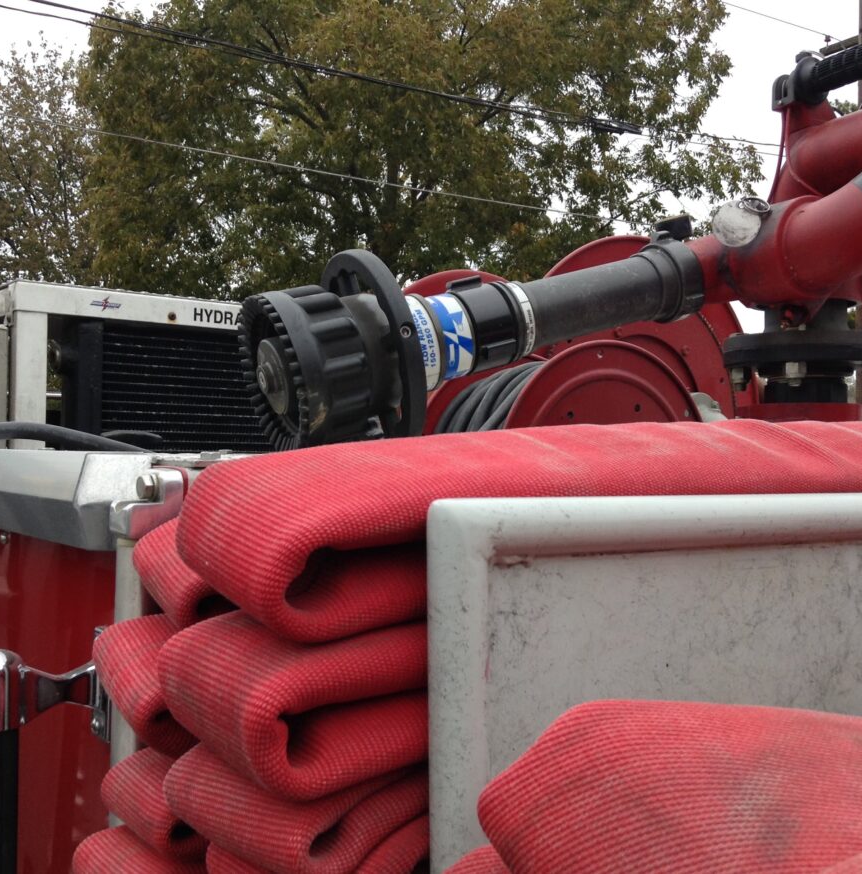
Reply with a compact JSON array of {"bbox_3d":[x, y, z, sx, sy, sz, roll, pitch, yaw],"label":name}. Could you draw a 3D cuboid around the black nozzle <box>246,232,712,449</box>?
[{"bbox_3d":[0.059,-0.117,1.169,0.508,0.205,0.205,-16,6,-25],"label":"black nozzle"}]

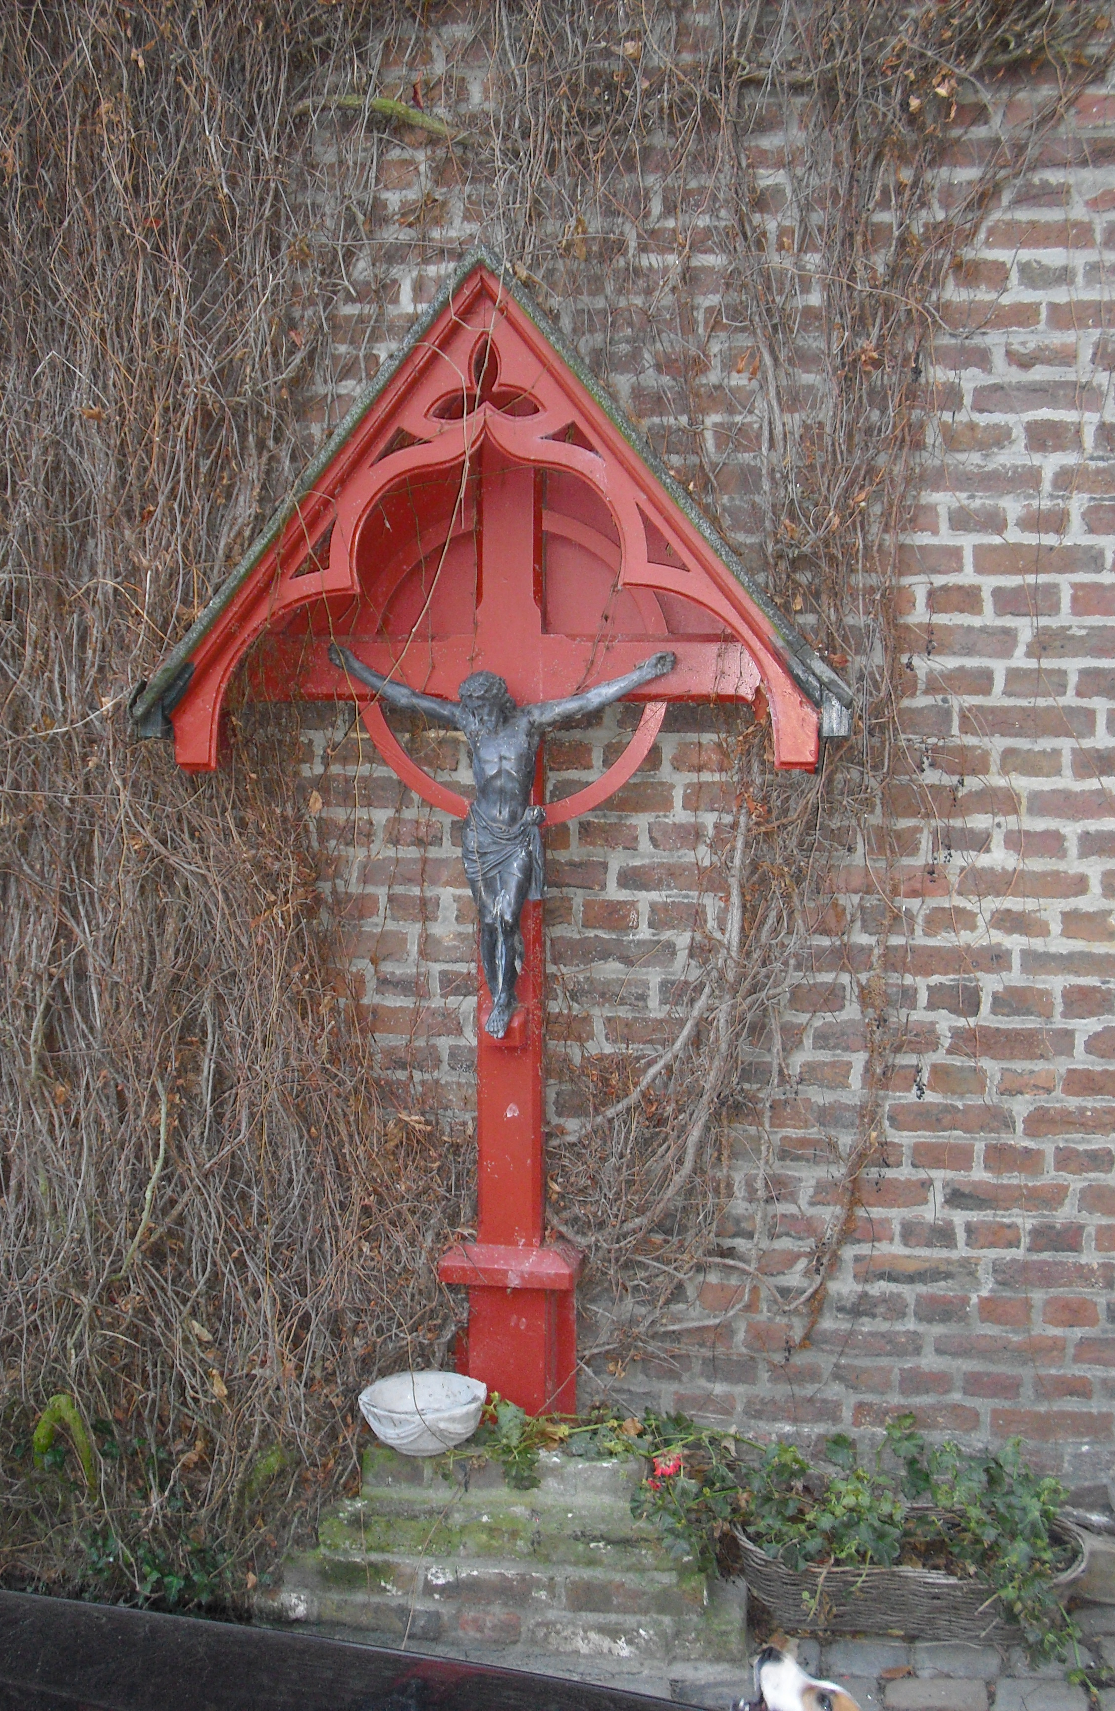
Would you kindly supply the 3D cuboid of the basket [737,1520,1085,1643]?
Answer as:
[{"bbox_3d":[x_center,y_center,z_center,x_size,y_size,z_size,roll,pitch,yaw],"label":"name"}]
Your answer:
[{"bbox_3d":[0.584,1.203,3.139,0.580,0.148,0.265,1,4,6],"label":"basket"}]

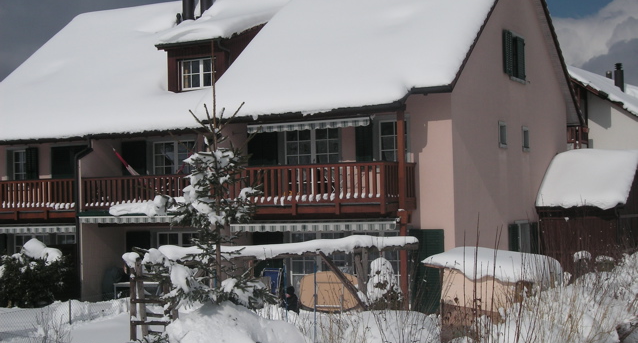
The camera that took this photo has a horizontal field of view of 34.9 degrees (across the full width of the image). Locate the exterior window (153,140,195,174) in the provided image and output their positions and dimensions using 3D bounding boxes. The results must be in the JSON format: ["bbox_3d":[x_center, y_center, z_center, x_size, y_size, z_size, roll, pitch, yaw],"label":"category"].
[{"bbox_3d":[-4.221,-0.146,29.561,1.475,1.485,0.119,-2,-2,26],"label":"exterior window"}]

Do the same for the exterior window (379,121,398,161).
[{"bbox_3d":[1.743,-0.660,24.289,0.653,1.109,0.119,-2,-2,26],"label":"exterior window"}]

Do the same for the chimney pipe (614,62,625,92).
[{"bbox_3d":[14.668,-4.588,49.500,0.446,1.485,0.446,-2,-2,26],"label":"chimney pipe"}]

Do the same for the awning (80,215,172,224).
[{"bbox_3d":[-5.238,1.305,27.706,3.316,0.257,0.317,-2,-2,26],"label":"awning"}]

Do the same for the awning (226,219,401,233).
[{"bbox_3d":[-0.210,1.337,24.938,4.554,0.337,0.317,-2,-2,26],"label":"awning"}]

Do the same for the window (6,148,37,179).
[{"bbox_3d":[-9.480,-0.164,32.441,1.346,1.138,0.129,-2,-2,26],"label":"window"}]

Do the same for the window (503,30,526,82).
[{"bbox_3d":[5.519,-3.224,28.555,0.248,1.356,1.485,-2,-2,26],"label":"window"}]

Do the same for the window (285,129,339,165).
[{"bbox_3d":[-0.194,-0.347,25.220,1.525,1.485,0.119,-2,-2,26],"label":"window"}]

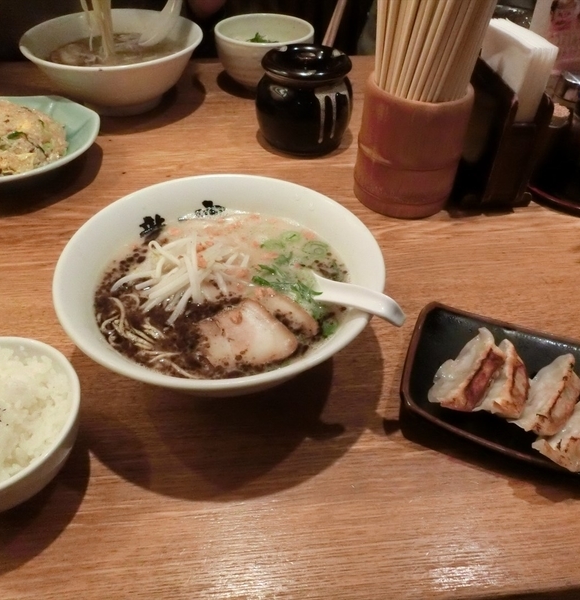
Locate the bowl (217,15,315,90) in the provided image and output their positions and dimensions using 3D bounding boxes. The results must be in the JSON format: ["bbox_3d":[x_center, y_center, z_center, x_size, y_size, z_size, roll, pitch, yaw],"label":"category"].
[{"bbox_3d":[-0.032,-0.320,0.756,0.123,0.065,0.123,1,43,-1],"label":"bowl"}]

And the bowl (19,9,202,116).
[{"bbox_3d":[-0.204,-0.276,0.693,0.201,0.077,0.201,1,43,-1],"label":"bowl"}]

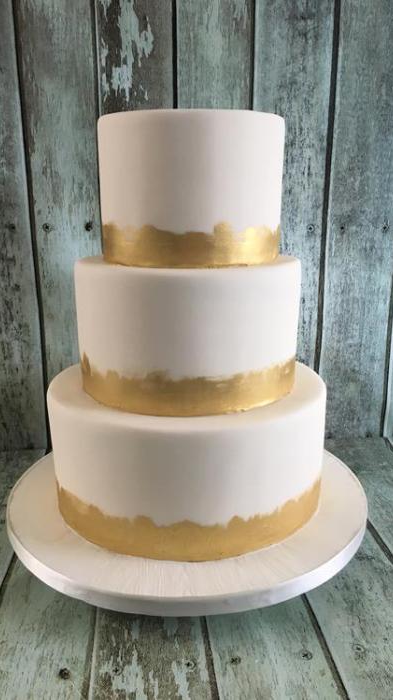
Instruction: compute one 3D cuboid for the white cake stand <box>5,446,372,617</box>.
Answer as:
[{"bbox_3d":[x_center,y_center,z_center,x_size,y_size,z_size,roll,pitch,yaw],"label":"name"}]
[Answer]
[{"bbox_3d":[-0.008,0.143,0.593,0.348,0.016,0.348,0,15,0],"label":"white cake stand"}]

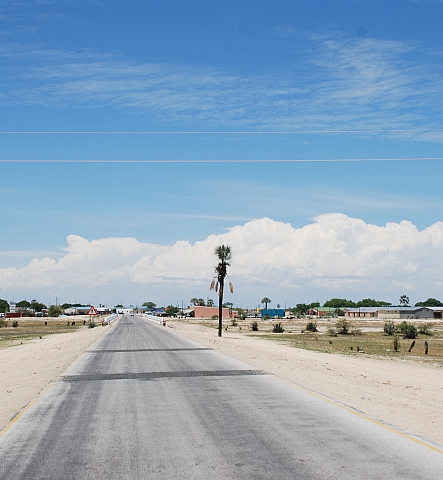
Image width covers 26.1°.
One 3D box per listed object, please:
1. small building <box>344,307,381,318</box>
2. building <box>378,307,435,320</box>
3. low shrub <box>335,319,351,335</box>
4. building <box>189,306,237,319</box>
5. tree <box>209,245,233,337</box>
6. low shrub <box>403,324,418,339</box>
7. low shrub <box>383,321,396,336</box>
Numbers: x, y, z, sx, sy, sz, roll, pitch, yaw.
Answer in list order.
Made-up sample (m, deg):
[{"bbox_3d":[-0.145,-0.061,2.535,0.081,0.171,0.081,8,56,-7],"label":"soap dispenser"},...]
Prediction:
[{"bbox_3d":[45.517,23.566,309.000,10.834,3.505,8.000,0,-4,-3],"label":"small building"},{"bbox_3d":[58.078,22.949,300.500,17.875,3.637,11.000,0,-4,-3],"label":"building"},{"bbox_3d":[10.324,7.341,81.000,1.354,1.312,1.300,0,-4,0],"label":"low shrub"},{"bbox_3d":[-3.079,23.588,311.883,14.000,3.600,14.000,0,-4,-6],"label":"building"},{"bbox_3d":[0.018,3.764,70.500,1.731,6.791,1.700,0,-4,0],"label":"tree"},{"bbox_3d":[13.822,6.721,70.000,1.024,1.009,1.150,0,-4,0],"label":"low shrub"},{"bbox_3d":[15.747,8.324,89.934,1.141,1.347,1.084,0,-4,0],"label":"low shrub"}]

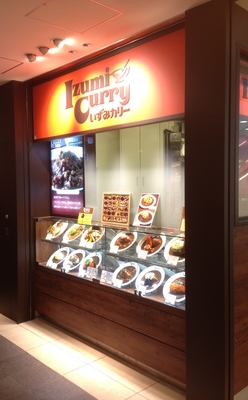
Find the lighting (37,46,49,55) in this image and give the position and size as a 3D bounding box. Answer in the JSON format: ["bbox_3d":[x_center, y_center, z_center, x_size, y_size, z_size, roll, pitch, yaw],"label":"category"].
[{"bbox_3d":[-0.629,-1.153,2.942,0.100,0.070,0.100,-3,4,-42],"label":"lighting"}]

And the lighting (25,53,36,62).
[{"bbox_3d":[-0.762,-1.160,3.108,0.100,0.070,0.100,-1,3,0],"label":"lighting"}]

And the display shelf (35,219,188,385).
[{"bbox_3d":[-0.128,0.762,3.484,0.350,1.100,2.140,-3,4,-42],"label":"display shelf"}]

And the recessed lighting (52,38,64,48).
[{"bbox_3d":[-0.480,-1.148,2.797,0.100,0.070,0.100,-3,4,-42],"label":"recessed lighting"}]

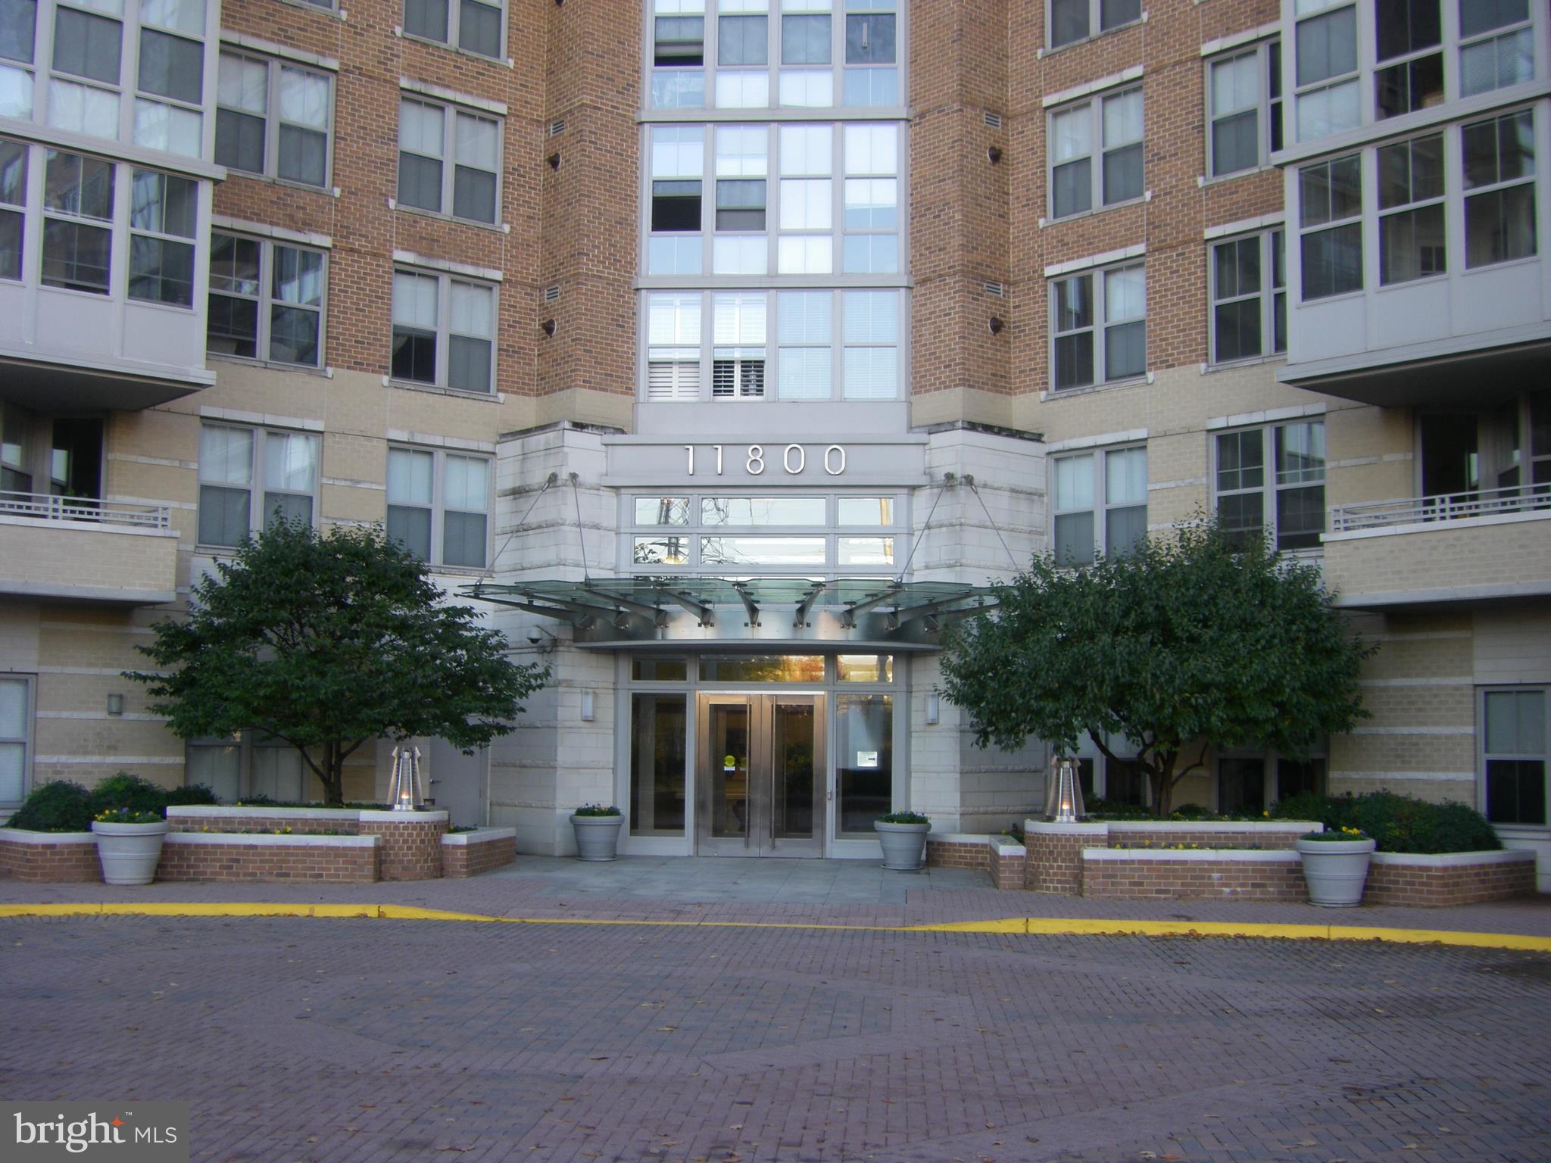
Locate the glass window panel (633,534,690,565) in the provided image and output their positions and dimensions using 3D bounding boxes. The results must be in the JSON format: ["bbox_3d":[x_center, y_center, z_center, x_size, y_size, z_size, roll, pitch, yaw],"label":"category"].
[{"bbox_3d":[-1.756,-0.487,29.083,0.876,0.471,0.060,0,-5,4],"label":"glass window panel"}]

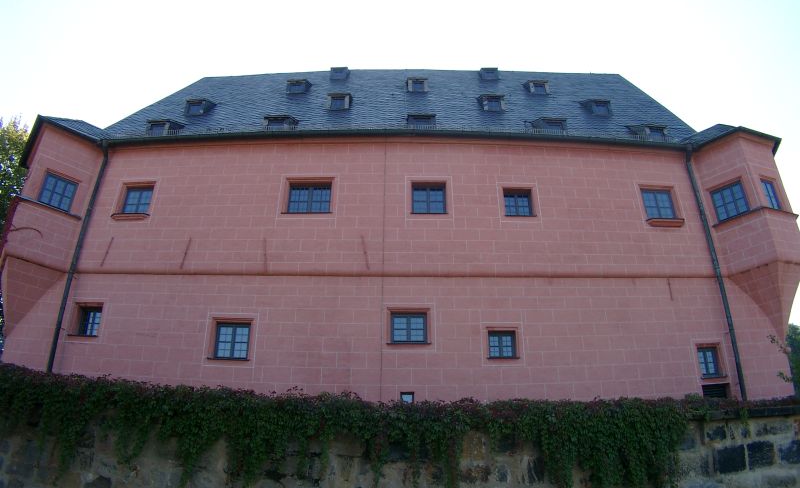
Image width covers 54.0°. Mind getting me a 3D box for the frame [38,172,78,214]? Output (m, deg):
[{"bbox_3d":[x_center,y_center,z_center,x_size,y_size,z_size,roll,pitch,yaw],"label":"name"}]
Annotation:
[{"bbox_3d":[-10.498,-1.584,24.184,0.947,0.990,0.150,24,-38,-33],"label":"frame"}]

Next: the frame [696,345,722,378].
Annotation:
[{"bbox_3d":[8.330,3.182,21.091,0.578,0.911,0.150,0,-32,0],"label":"frame"}]

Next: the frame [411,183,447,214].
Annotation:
[{"bbox_3d":[0.892,-1.380,23.865,1.056,1.170,0.150,0,-32,0],"label":"frame"}]

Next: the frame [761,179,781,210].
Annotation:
[{"bbox_3d":[11.225,-1.503,23.814,0.430,0.997,0.150,11,-33,-18],"label":"frame"}]

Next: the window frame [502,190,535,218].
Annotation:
[{"bbox_3d":[3.606,-1.255,23.815,0.895,1.016,0.150,0,-32,0],"label":"window frame"}]

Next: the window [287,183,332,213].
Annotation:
[{"bbox_3d":[-2.729,-1.394,23.836,1.303,1.132,0.150,0,-32,0],"label":"window"}]

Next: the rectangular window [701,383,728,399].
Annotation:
[{"bbox_3d":[8.565,4.018,21.408,0.619,0.455,0.150,0,-31,0],"label":"rectangular window"}]

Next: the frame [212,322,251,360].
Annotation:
[{"bbox_3d":[-4.547,2.630,21.304,0.934,1.083,0.150,0,-32,0],"label":"frame"}]

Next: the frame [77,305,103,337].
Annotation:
[{"bbox_3d":[-8.854,2.215,22.492,0.560,0.872,0.150,0,-31,0],"label":"frame"}]

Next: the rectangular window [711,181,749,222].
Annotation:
[{"bbox_3d":[9.816,-1.261,23.382,0.934,1.114,0.150,-24,-39,33],"label":"rectangular window"}]

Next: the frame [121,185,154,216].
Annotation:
[{"bbox_3d":[-8.232,-1.400,24.664,0.834,0.997,0.200,0,-31,0],"label":"frame"}]

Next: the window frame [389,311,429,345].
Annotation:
[{"bbox_3d":[0.241,2.376,22.395,1.123,0.964,0.200,0,-31,0],"label":"window frame"}]

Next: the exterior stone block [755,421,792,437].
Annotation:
[{"bbox_3d":[6.290,3.201,13.370,0.612,0.217,0.300,2,-32,-3],"label":"exterior stone block"}]

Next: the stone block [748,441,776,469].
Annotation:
[{"bbox_3d":[5.988,3.556,13.126,0.462,0.411,0.300,2,-32,-3],"label":"stone block"}]

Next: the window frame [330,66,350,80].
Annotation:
[{"bbox_3d":[-2.389,-6.855,31.591,0.765,0.516,0.250,0,-31,0],"label":"window frame"}]

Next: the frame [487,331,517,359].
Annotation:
[{"bbox_3d":[2.881,2.828,22.124,0.718,0.763,0.200,0,-31,0],"label":"frame"}]

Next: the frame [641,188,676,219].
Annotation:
[{"bbox_3d":[8.080,-1.270,24.586,0.906,0.991,0.200,0,-31,0],"label":"frame"}]

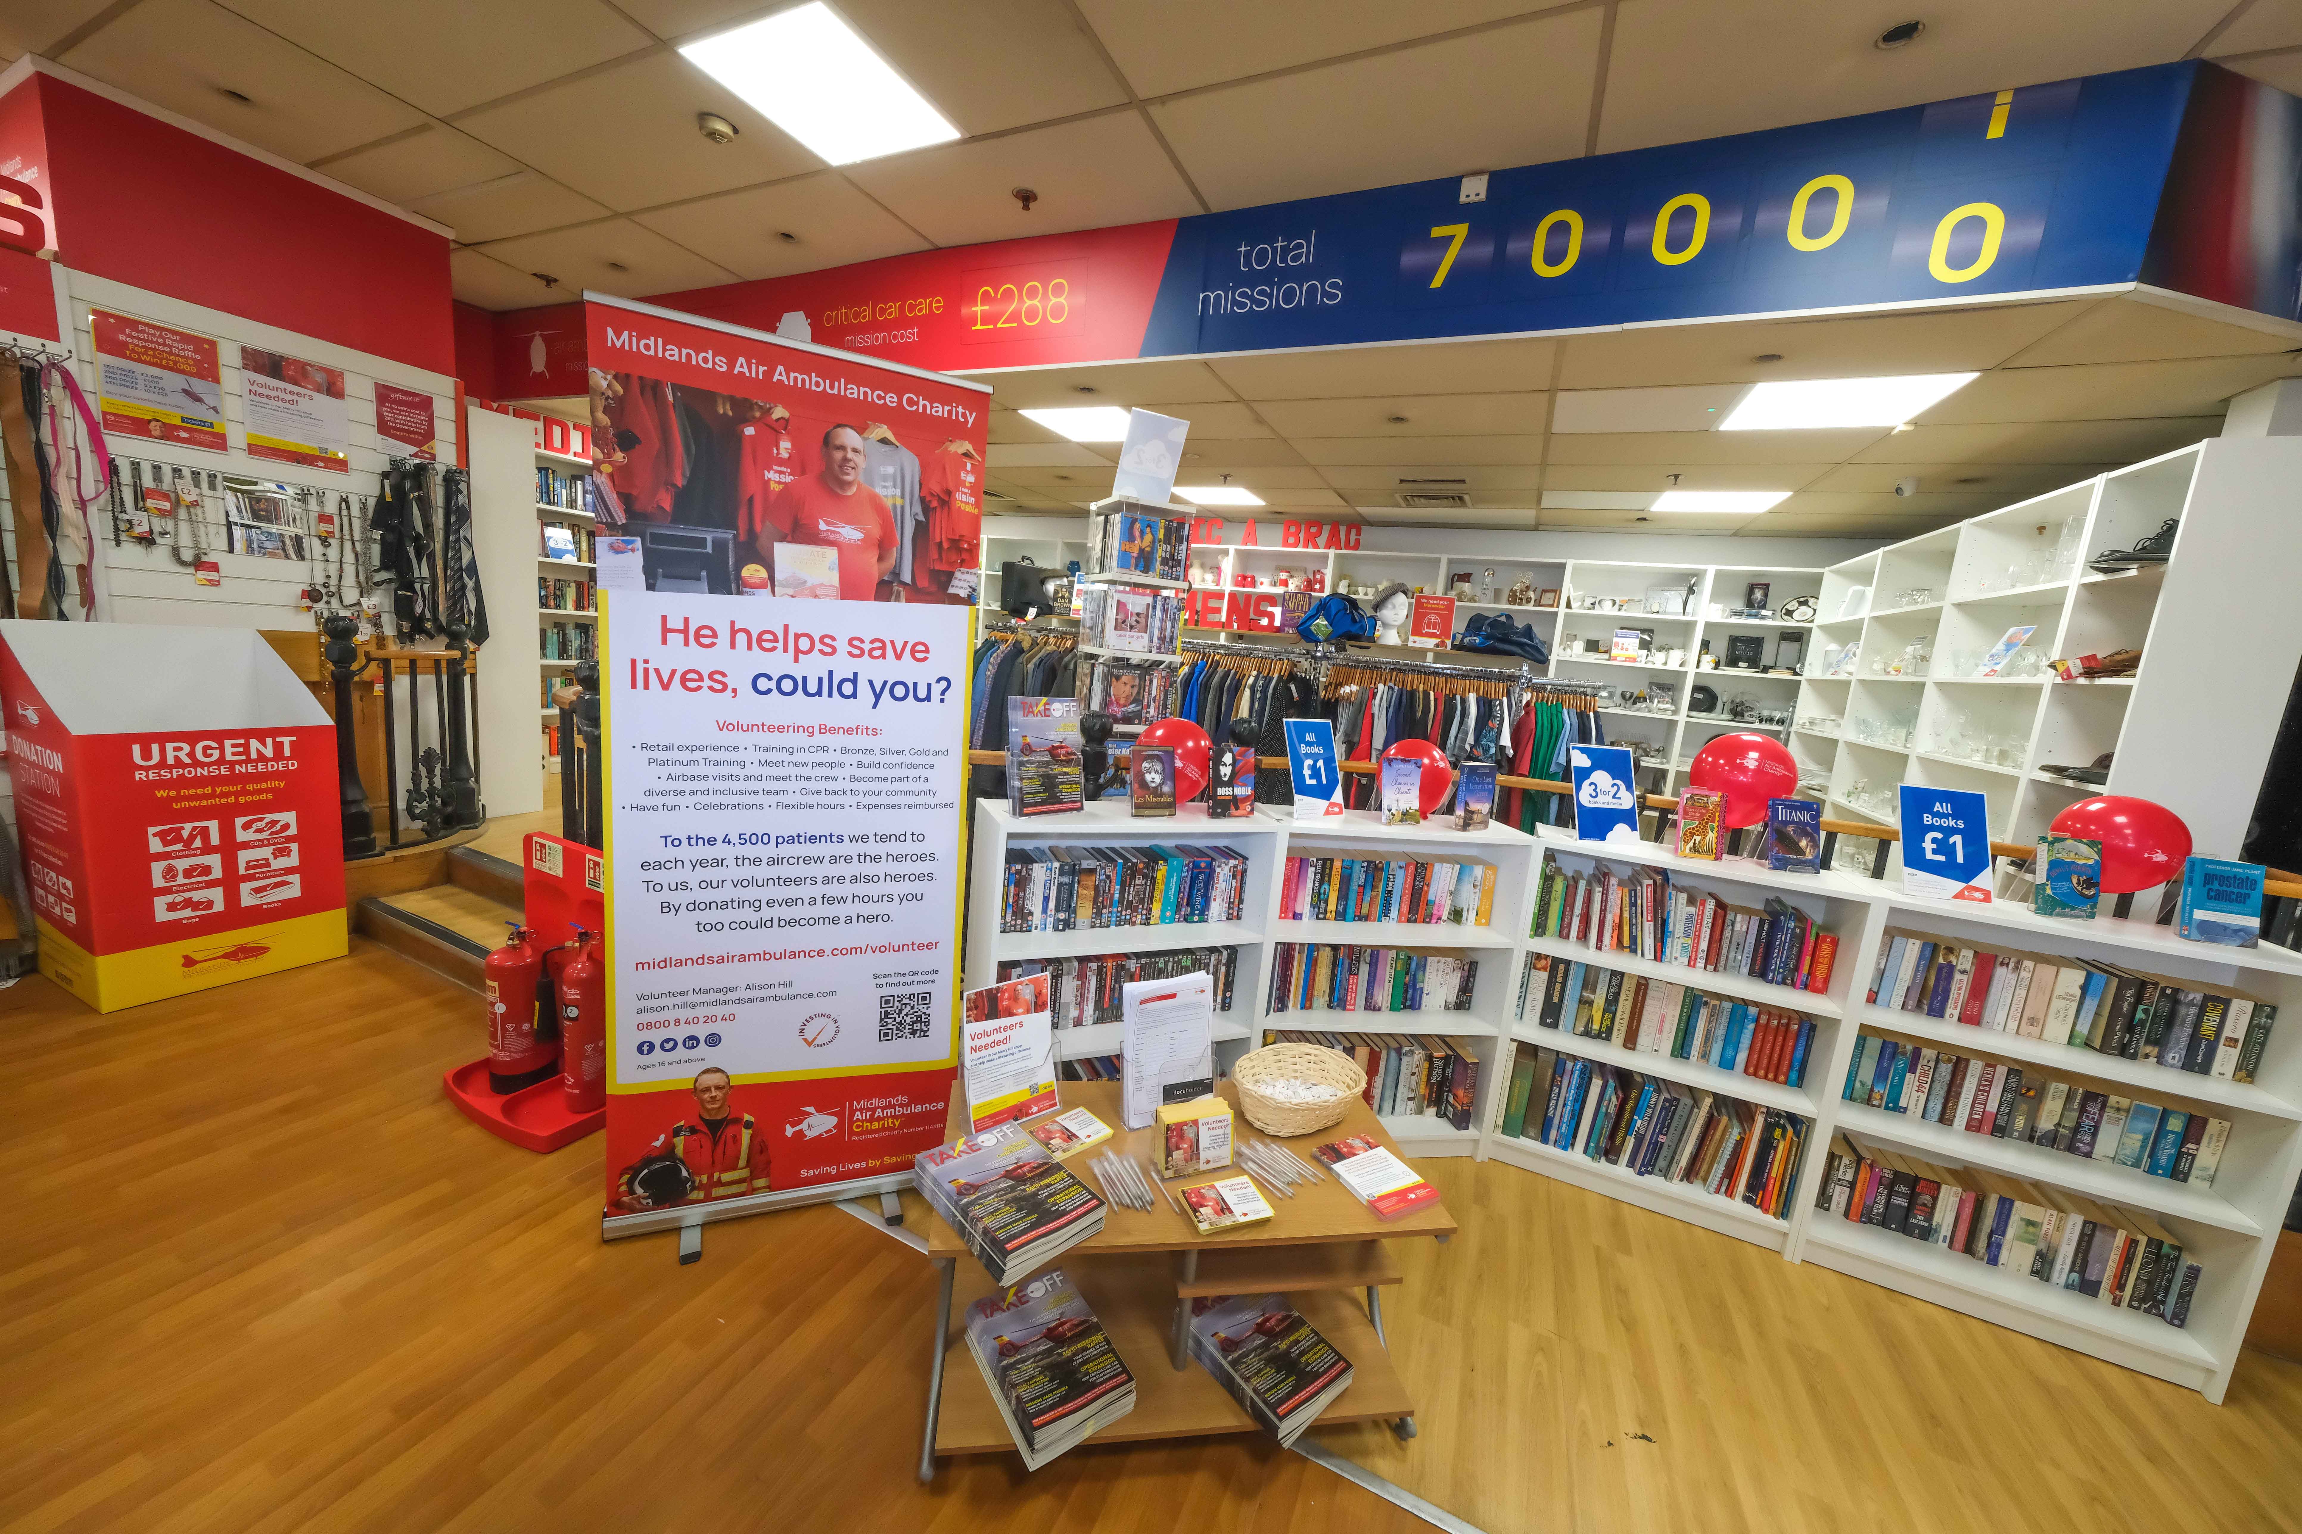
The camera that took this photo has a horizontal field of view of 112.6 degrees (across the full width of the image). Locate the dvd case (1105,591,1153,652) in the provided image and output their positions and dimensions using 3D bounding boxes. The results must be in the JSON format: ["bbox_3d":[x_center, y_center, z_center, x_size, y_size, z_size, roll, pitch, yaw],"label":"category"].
[{"bbox_3d":[-0.072,-0.486,2.560,0.140,0.190,0.020,3,8,-15],"label":"dvd case"}]

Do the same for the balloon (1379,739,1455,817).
[{"bbox_3d":[0.853,0.038,2.470,0.235,0.260,0.235,4,8,-11],"label":"balloon"}]

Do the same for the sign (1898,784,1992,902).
[{"bbox_3d":[2.117,0.204,2.046,0.212,0.298,0.030,6,-10,7],"label":"sign"}]

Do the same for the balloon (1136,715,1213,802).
[{"bbox_3d":[0.071,-0.016,2.240,0.235,0.260,0.235,4,8,-11],"label":"balloon"}]

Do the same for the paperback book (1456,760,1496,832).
[{"bbox_3d":[1.007,0.096,2.379,0.130,0.198,0.028,1,5,-29],"label":"paperback book"}]

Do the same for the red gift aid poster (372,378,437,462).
[{"bbox_3d":[-3.401,-1.570,3.502,0.010,0.297,0.210,10,9,28],"label":"red gift aid poster"}]

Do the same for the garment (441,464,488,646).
[{"bbox_3d":[-3.263,-0.998,3.638,0.180,0.800,0.110,10,9,28],"label":"garment"}]

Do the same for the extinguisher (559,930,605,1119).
[{"bbox_3d":[-1.669,0.734,2.262,0.120,0.565,0.125,9,9,24],"label":"extinguisher"}]

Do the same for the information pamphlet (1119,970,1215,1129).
[{"bbox_3d":[0.045,0.622,1.690,0.215,0.300,0.050,1,-4,-25],"label":"information pamphlet"}]

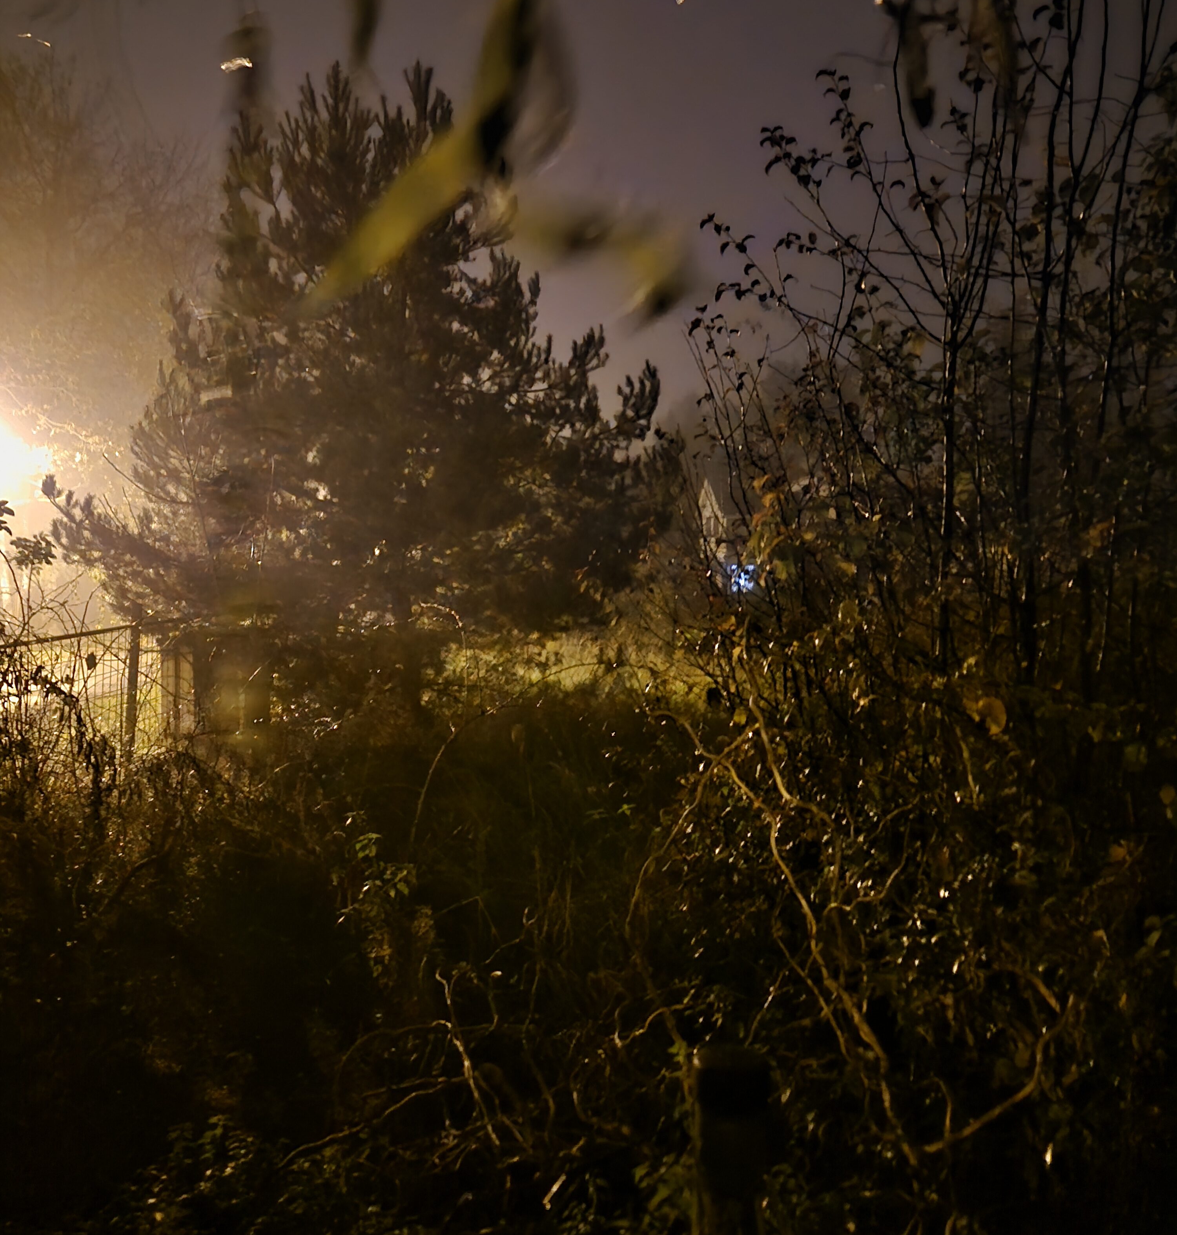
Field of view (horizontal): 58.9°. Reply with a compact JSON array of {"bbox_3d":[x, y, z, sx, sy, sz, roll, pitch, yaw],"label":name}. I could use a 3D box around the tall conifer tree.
[{"bbox_3d":[-2.280,-2.300,10.400,6.000,6.300,5.600,1,1,0],"label":"tall conifer tree"}]

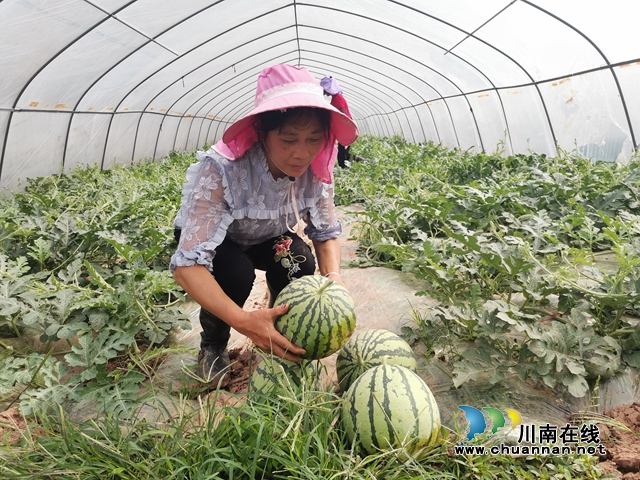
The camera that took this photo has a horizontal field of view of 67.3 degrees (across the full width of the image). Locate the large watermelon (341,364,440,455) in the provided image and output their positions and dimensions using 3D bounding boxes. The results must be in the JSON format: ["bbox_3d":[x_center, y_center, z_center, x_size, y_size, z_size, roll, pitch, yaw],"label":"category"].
[{"bbox_3d":[0.176,0.441,1.202,0.245,0.235,0.245,-4,13,0],"label":"large watermelon"}]

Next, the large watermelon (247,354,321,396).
[{"bbox_3d":[-0.095,0.431,1.372,0.220,0.210,0.220,-4,13,0],"label":"large watermelon"}]

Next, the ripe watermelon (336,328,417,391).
[{"bbox_3d":[0.171,0.388,1.438,0.240,0.230,0.240,-4,13,0],"label":"ripe watermelon"}]

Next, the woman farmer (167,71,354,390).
[{"bbox_3d":[-0.204,0.023,1.450,0.530,0.980,0.730,-12,15,-31],"label":"woman farmer"}]

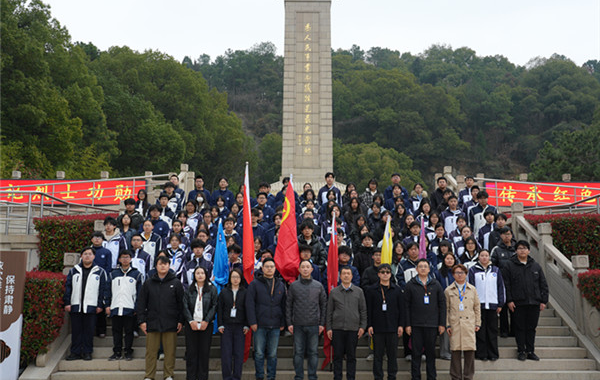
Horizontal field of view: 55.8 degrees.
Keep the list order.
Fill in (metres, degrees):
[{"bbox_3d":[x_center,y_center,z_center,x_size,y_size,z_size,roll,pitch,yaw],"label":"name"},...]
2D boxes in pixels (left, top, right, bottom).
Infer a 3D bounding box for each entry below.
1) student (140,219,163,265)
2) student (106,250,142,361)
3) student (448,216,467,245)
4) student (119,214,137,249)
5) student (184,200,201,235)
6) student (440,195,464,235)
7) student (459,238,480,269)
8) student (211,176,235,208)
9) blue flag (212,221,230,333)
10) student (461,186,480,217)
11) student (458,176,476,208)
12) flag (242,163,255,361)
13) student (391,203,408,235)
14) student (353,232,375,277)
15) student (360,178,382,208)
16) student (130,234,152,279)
[{"bbox_3d":[-2.710,1.368,10.051,0.460,1.666,0.280,1,-8,-4],"label":"student"},{"bbox_3d":[-2.729,1.774,8.812,0.540,1.681,0.310,1,-9,-8],"label":"student"},{"bbox_3d":[3.013,1.314,10.411,0.490,1.660,0.300,-1,-8,8],"label":"student"},{"bbox_3d":[-3.296,1.279,10.688,0.470,1.640,0.290,1,-8,-8],"label":"student"},{"bbox_3d":[-2.150,1.027,11.216,0.450,1.650,0.290,1,-8,-4],"label":"student"},{"bbox_3d":[3.059,0.987,11.171,0.510,1.760,0.300,-1,-8,5],"label":"student"},{"bbox_3d":[2.905,1.627,9.628,0.490,1.640,0.290,-1,-10,7],"label":"student"},{"bbox_3d":[-1.770,0.551,12.838,0.520,1.690,0.310,0,-8,-4],"label":"student"},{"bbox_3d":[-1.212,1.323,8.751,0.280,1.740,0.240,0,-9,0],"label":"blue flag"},{"bbox_3d":[3.741,0.776,11.945,0.520,1.740,0.310,-1,-8,9],"label":"student"},{"bbox_3d":[3.723,0.582,12.323,0.480,1.752,0.300,-1,-8,4],"label":"student"},{"bbox_3d":[-0.793,1.078,8.688,0.200,3.058,0.200,0,-9,0],"label":"flag"},{"bbox_3d":[1.944,1.089,11.013,0.460,1.636,0.290,-1,-9,4],"label":"student"},{"bbox_3d":[1.103,1.574,9.400,0.500,1.711,0.300,0,-9,3],"label":"student"},{"bbox_3d":[1.624,0.594,12.488,0.500,1.680,0.310,0,-8,3],"label":"student"},{"bbox_3d":[-2.704,1.597,9.369,0.480,1.720,0.300,1,-8,-6],"label":"student"}]

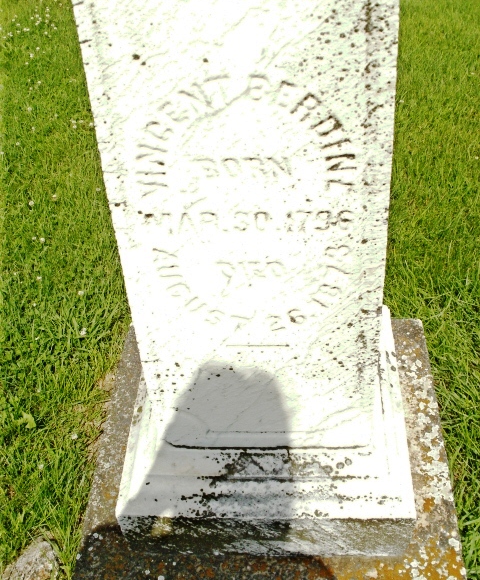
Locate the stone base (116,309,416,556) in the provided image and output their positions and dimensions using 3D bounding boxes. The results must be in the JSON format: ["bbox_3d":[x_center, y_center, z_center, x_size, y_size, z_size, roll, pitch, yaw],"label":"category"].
[{"bbox_3d":[0.059,0.250,1.395,0.540,0.265,0.506,-1,47,6],"label":"stone base"}]

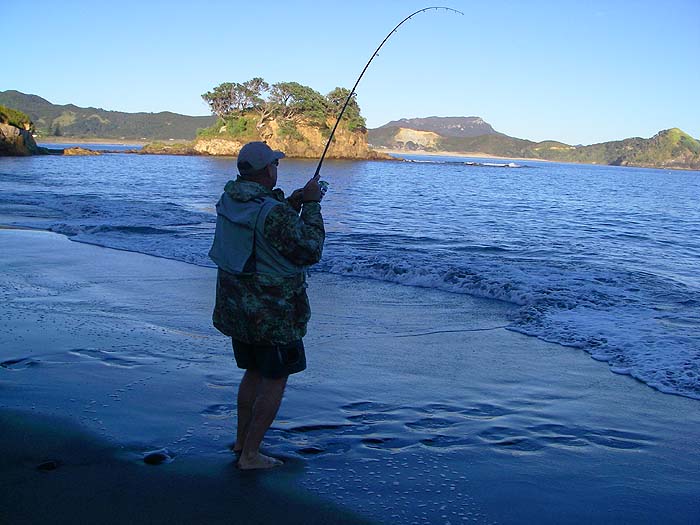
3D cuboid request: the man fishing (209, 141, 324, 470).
[{"bbox_3d":[-0.452,0.235,4.162,0.580,1.760,0.570,-3,10,-30],"label":"man fishing"}]

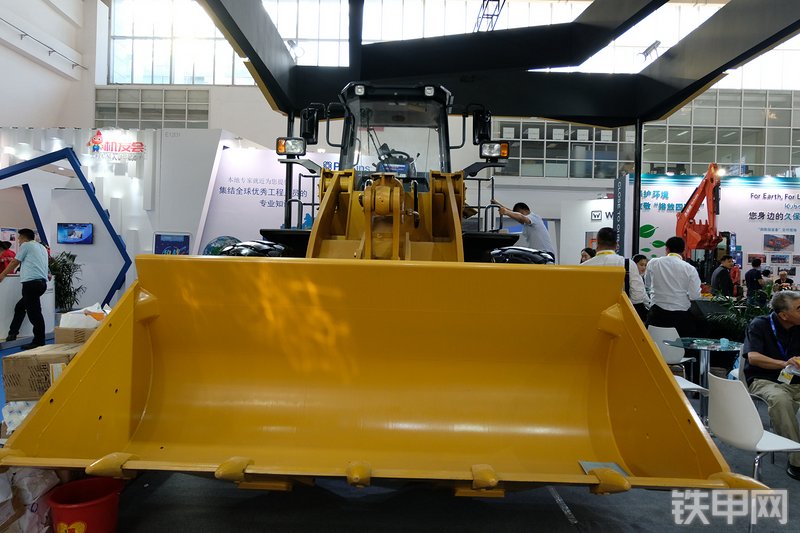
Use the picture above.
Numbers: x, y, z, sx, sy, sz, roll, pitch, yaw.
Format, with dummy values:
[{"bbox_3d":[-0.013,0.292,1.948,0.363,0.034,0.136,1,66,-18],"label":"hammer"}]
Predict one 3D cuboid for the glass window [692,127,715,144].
[{"bbox_3d":[14.691,-6.341,25.728,1.112,0.844,0.100,2,0,2],"label":"glass window"}]

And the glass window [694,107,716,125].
[{"bbox_3d":[14.719,-7.238,25.732,1.112,0.844,0.100,2,0,2],"label":"glass window"}]

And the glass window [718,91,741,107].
[{"bbox_3d":[13.696,-6.981,22.111,0.958,0.744,0.080,2,0,2],"label":"glass window"}]

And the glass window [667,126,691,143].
[{"bbox_3d":[12.888,-6.036,24.519,1.033,0.771,0.100,2,0,2],"label":"glass window"}]

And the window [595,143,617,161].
[{"bbox_3d":[9.532,-5.296,24.645,1.033,0.771,0.100,2,0,2],"label":"window"}]

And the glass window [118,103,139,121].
[{"bbox_3d":[-11.642,-6.658,22.853,0.958,0.744,0.080,2,0,2],"label":"glass window"}]

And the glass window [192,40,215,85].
[{"bbox_3d":[-9.739,-10.110,26.426,1.016,2.181,0.100,2,0,2],"label":"glass window"}]

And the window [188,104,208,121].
[{"bbox_3d":[-10.041,-7.655,26.504,1.089,0.811,0.100,2,0,2],"label":"window"}]

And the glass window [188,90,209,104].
[{"bbox_3d":[-9.597,-8.025,25.375,1.033,0.580,0.100,2,0,2],"label":"glass window"}]

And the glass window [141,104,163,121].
[{"bbox_3d":[-12.351,-7.701,26.576,1.089,0.811,0.100,2,0,2],"label":"glass window"}]

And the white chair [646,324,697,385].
[{"bbox_3d":[2.810,1.015,5.620,0.460,0.800,0.520,2,0,38],"label":"white chair"}]

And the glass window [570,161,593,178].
[{"bbox_3d":[8.787,-4.733,25.903,1.112,0.844,0.100,2,0,2],"label":"glass window"}]

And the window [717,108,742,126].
[{"bbox_3d":[15.889,-7.201,25.695,1.112,0.844,0.100,2,0,2],"label":"window"}]

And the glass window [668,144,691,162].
[{"bbox_3d":[11.611,-4.717,22.168,0.958,0.744,0.080,2,0,2],"label":"glass window"}]

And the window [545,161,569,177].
[{"bbox_3d":[7.286,-4.520,24.729,1.033,0.771,0.100,2,0,2],"label":"window"}]

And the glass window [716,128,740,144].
[{"bbox_3d":[15.106,-5.963,24.434,1.033,0.771,0.100,2,0,2],"label":"glass window"}]

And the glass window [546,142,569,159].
[{"bbox_3d":[7.314,-5.369,24.729,1.033,0.771,0.100,2,0,2],"label":"glass window"}]

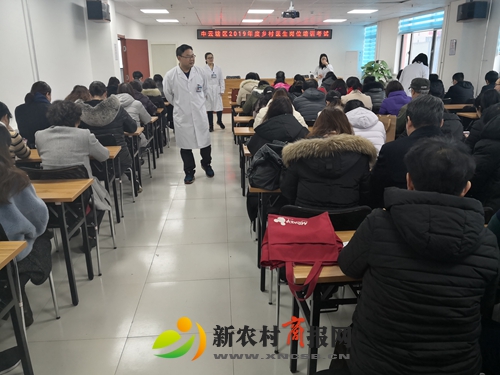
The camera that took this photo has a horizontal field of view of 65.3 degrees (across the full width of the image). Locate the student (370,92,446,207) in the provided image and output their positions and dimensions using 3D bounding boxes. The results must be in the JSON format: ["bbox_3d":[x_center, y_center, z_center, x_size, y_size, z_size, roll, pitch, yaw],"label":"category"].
[{"bbox_3d":[0.937,0.137,2.373,0.570,1.340,0.800,0,18,-1],"label":"student"}]

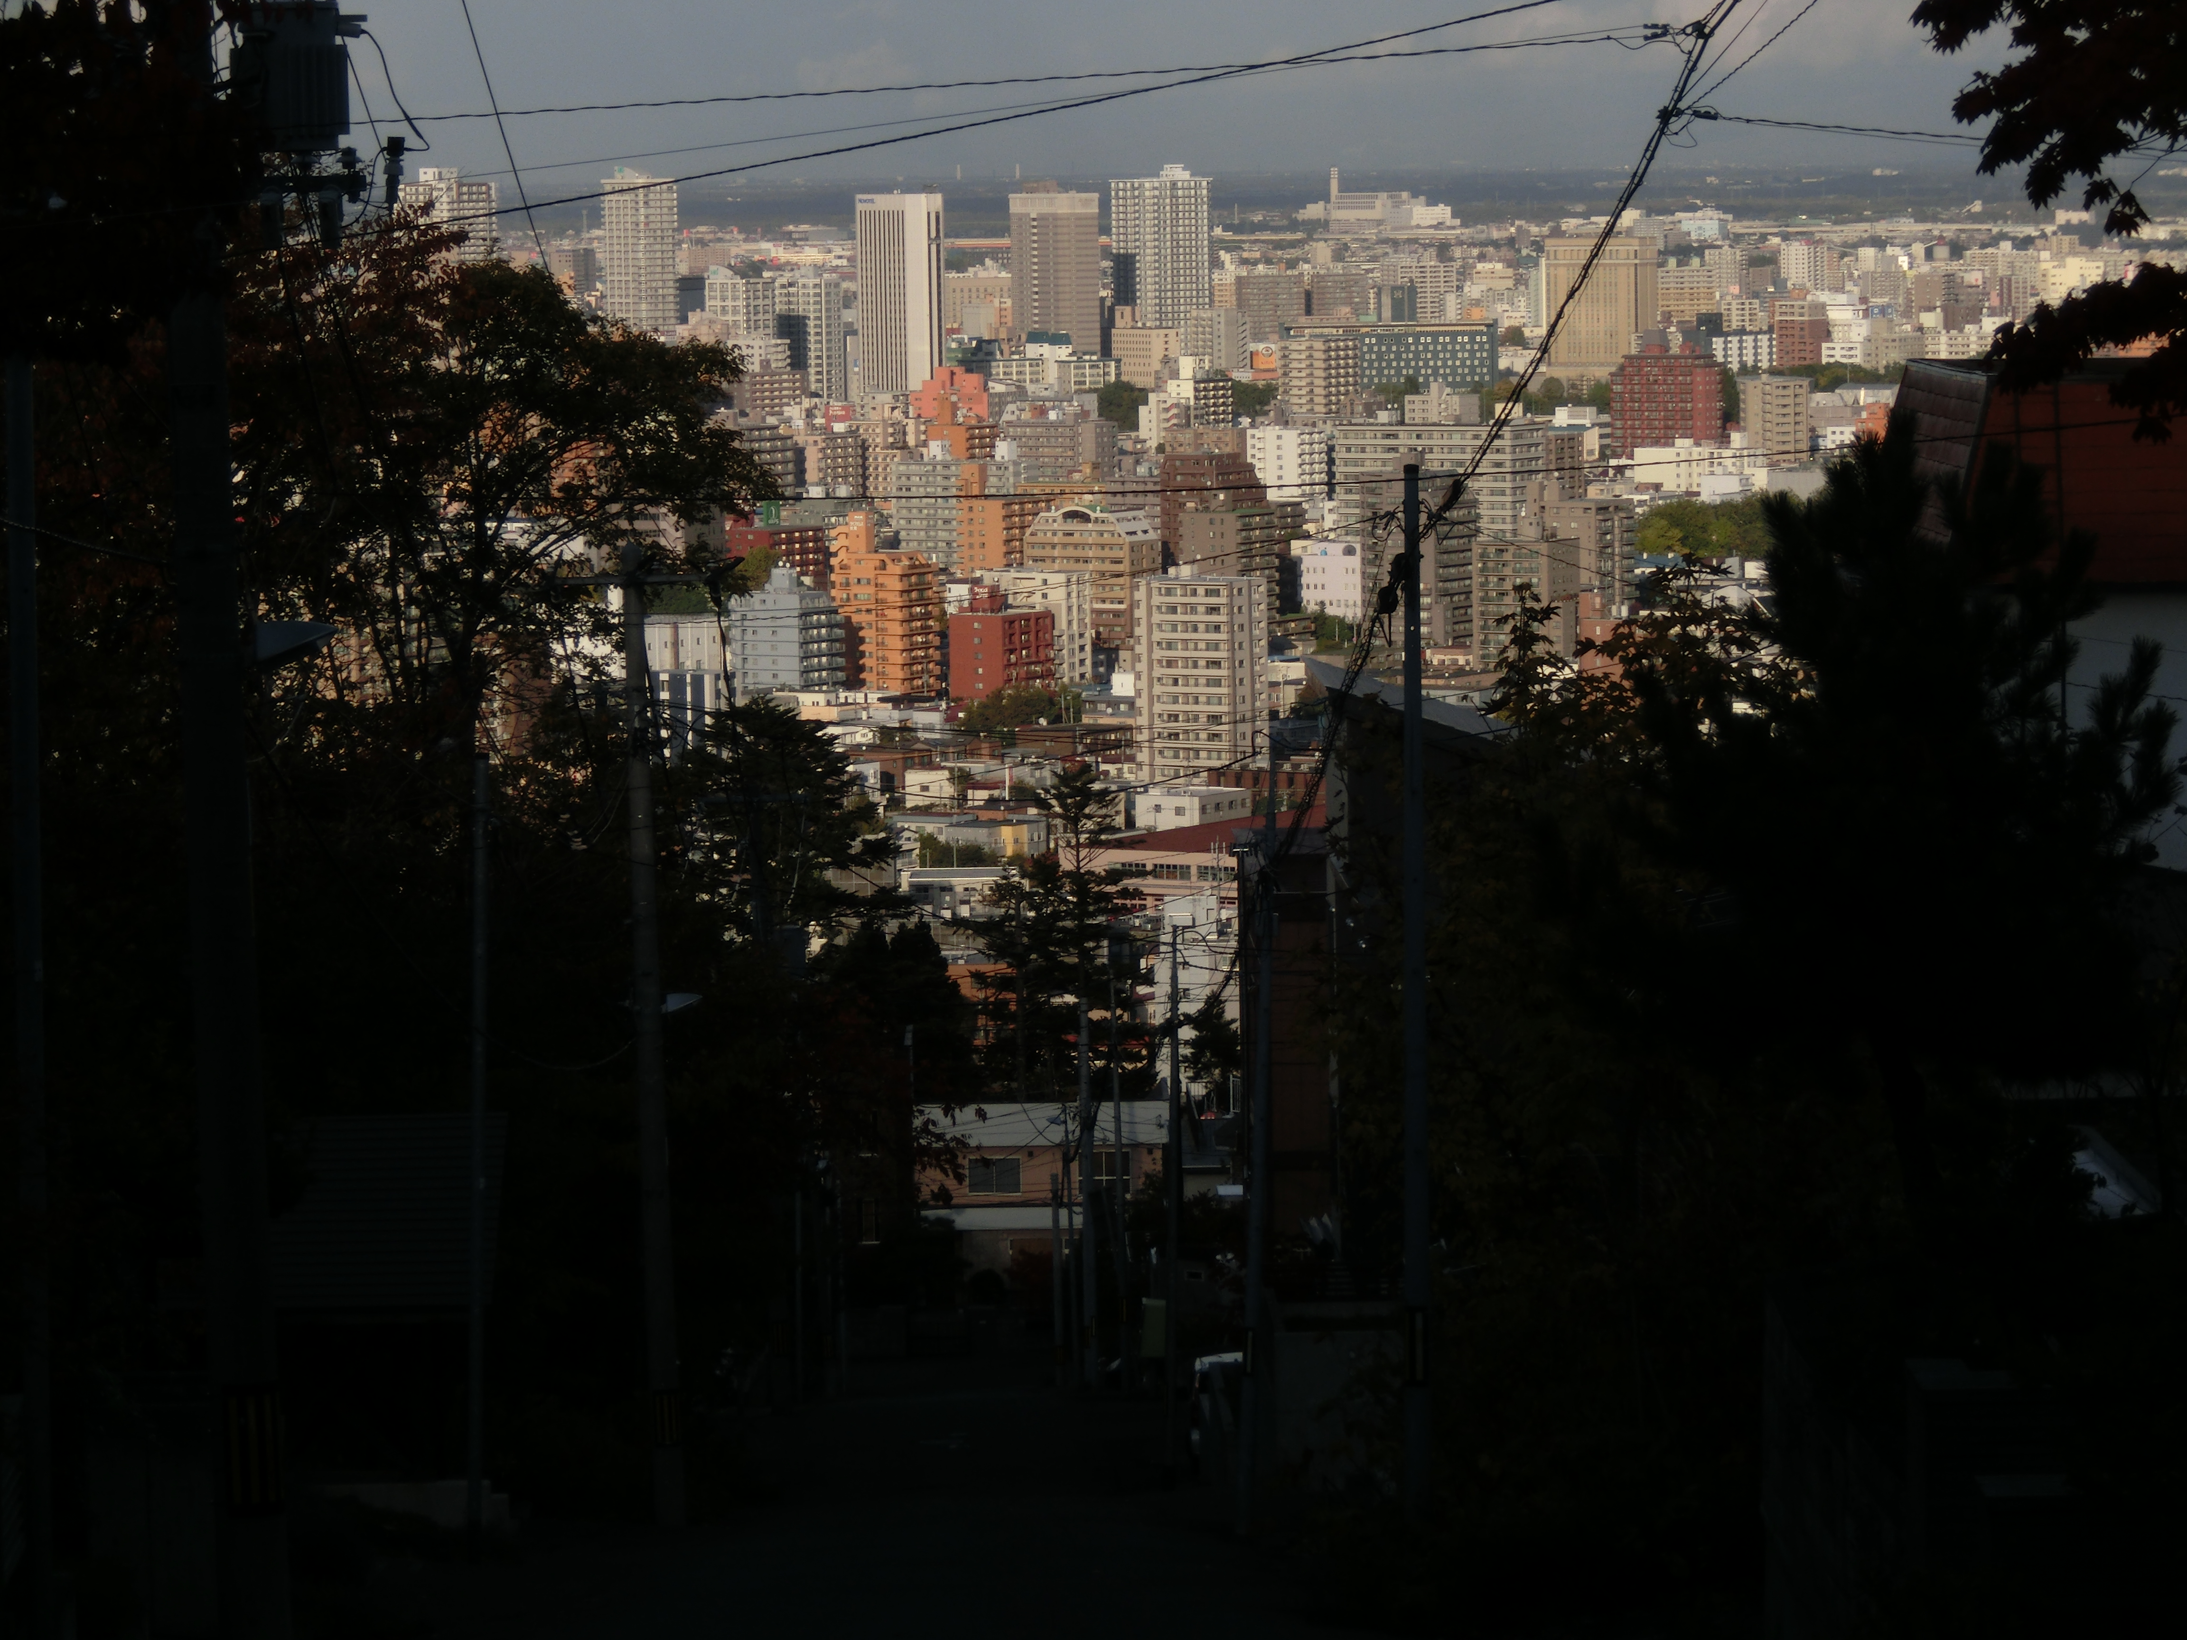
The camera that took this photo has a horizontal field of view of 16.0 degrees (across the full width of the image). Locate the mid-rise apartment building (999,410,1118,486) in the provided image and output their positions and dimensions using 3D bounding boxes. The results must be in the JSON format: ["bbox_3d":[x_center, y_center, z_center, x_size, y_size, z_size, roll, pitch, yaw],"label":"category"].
[{"bbox_3d":[-8.974,-100.722,2203.585,29.000,28.516,13.500,2,6,27],"label":"mid-rise apartment building"}]

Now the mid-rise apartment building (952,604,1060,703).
[{"bbox_3d":[-16.627,-29.031,1436.402,11.300,19.573,18.000,2,6,31],"label":"mid-rise apartment building"}]

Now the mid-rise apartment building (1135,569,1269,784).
[{"bbox_3d":[17.578,-21.849,1254.064,17.900,36.533,11.700,2,6,31],"label":"mid-rise apartment building"}]

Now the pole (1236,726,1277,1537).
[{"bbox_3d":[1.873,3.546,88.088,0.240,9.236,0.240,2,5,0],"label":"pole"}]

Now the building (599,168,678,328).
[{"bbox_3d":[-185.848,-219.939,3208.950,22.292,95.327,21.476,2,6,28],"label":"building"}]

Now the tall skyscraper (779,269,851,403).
[{"bbox_3d":[-106.428,-178.696,2949.691,21.087,60.361,15.746,2,6,30],"label":"tall skyscraper"}]

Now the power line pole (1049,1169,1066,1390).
[{"bbox_3d":[-1.072,13.945,235.000,0.260,6.523,0.260,-1,5,0],"label":"power line pole"}]

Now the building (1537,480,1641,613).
[{"bbox_3d":[106.091,-56.683,1678.026,13.600,30.397,20.000,2,6,27],"label":"building"}]

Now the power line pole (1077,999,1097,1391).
[{"bbox_3d":[-0.149,9.299,193.568,0.320,9.848,0.320,-1,5,0],"label":"power line pole"}]

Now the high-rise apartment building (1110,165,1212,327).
[{"bbox_3d":[30.148,-236.530,3387.212,31.136,97.822,35.165,2,6,30],"label":"high-rise apartment building"}]

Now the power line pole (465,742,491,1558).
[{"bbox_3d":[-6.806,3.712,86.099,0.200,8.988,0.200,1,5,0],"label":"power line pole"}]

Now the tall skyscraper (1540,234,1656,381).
[{"bbox_3d":[216.860,-214.972,3311.782,42.432,67.224,22.393,1,6,24],"label":"tall skyscraper"}]

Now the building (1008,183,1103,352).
[{"bbox_3d":[-14.519,-211.942,3171.975,24.500,92.637,27.000,-6,7,-43],"label":"building"}]

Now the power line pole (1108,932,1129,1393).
[{"bbox_3d":[0.554,7.769,173.562,0.220,9.984,0.220,-2,5,0],"label":"power line pole"}]

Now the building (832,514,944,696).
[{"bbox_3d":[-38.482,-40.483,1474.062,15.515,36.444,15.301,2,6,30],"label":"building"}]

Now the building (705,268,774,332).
[{"bbox_3d":[-140.913,-194.887,3102.576,16.500,51.153,25.000,2,6,26],"label":"building"}]

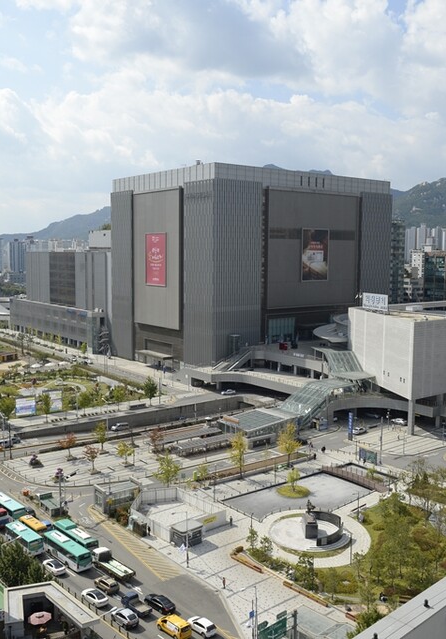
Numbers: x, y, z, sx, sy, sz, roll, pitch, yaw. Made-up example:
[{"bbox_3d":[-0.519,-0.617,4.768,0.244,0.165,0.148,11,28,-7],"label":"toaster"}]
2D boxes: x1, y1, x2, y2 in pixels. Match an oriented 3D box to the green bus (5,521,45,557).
[{"bbox_3d":[-33.995,37.672,109.218,2.480,3.060,9.069,-5,8,-44],"label":"green bus"}]

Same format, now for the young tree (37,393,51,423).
[{"bbox_3d":[-50.615,25.384,182.885,3.500,8.610,3.500,0,6,0],"label":"young tree"}]

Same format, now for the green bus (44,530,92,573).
[{"bbox_3d":[-24.786,36.793,101.846,2.500,3.200,10.900,-5,8,-43],"label":"green bus"}]

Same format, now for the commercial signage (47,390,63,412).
[{"bbox_3d":[-52.841,25.738,197.979,6.100,6.500,0.600,-4,7,-37],"label":"commercial signage"}]

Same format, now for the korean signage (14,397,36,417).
[{"bbox_3d":[-58.600,25.898,189.974,5.920,6.000,0.600,-4,8,-38],"label":"korean signage"}]

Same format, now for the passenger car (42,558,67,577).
[{"bbox_3d":[-26.088,37.984,98.756,1.860,1.460,4.870,-5,8,-44],"label":"passenger car"}]

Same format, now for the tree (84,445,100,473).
[{"bbox_3d":[-29.083,30.822,142.262,3.700,5.970,3.700,0,6,0],"label":"tree"}]

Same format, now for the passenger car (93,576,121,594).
[{"bbox_3d":[-17.439,39.822,96.182,1.840,1.680,4.500,-6,8,-45],"label":"passenger car"}]

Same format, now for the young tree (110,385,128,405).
[{"bbox_3d":[-31.966,24.218,197.884,4.500,8.040,4.500,0,6,0],"label":"young tree"}]

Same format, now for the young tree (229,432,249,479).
[{"bbox_3d":[4.012,29.884,140.313,4.300,10.300,4.200,0,6,2],"label":"young tree"}]

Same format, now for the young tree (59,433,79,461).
[{"bbox_3d":[-36.951,30.409,154.032,4.000,6.100,3.800,-1,6,-14],"label":"young tree"}]

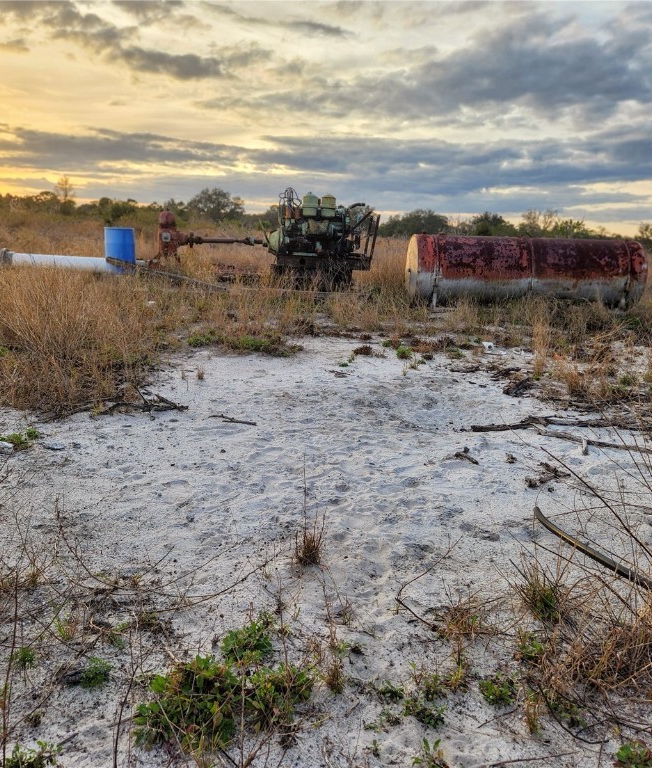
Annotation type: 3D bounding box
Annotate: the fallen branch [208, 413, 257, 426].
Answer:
[{"bbox_3d":[-0.681,0.267,4.941,0.399,0.040,0.075,8,13,21],"label":"fallen branch"}]

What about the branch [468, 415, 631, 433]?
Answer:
[{"bbox_3d":[1.677,0.310,5.140,1.274,0.090,0.170,0,13,-11],"label":"branch"}]

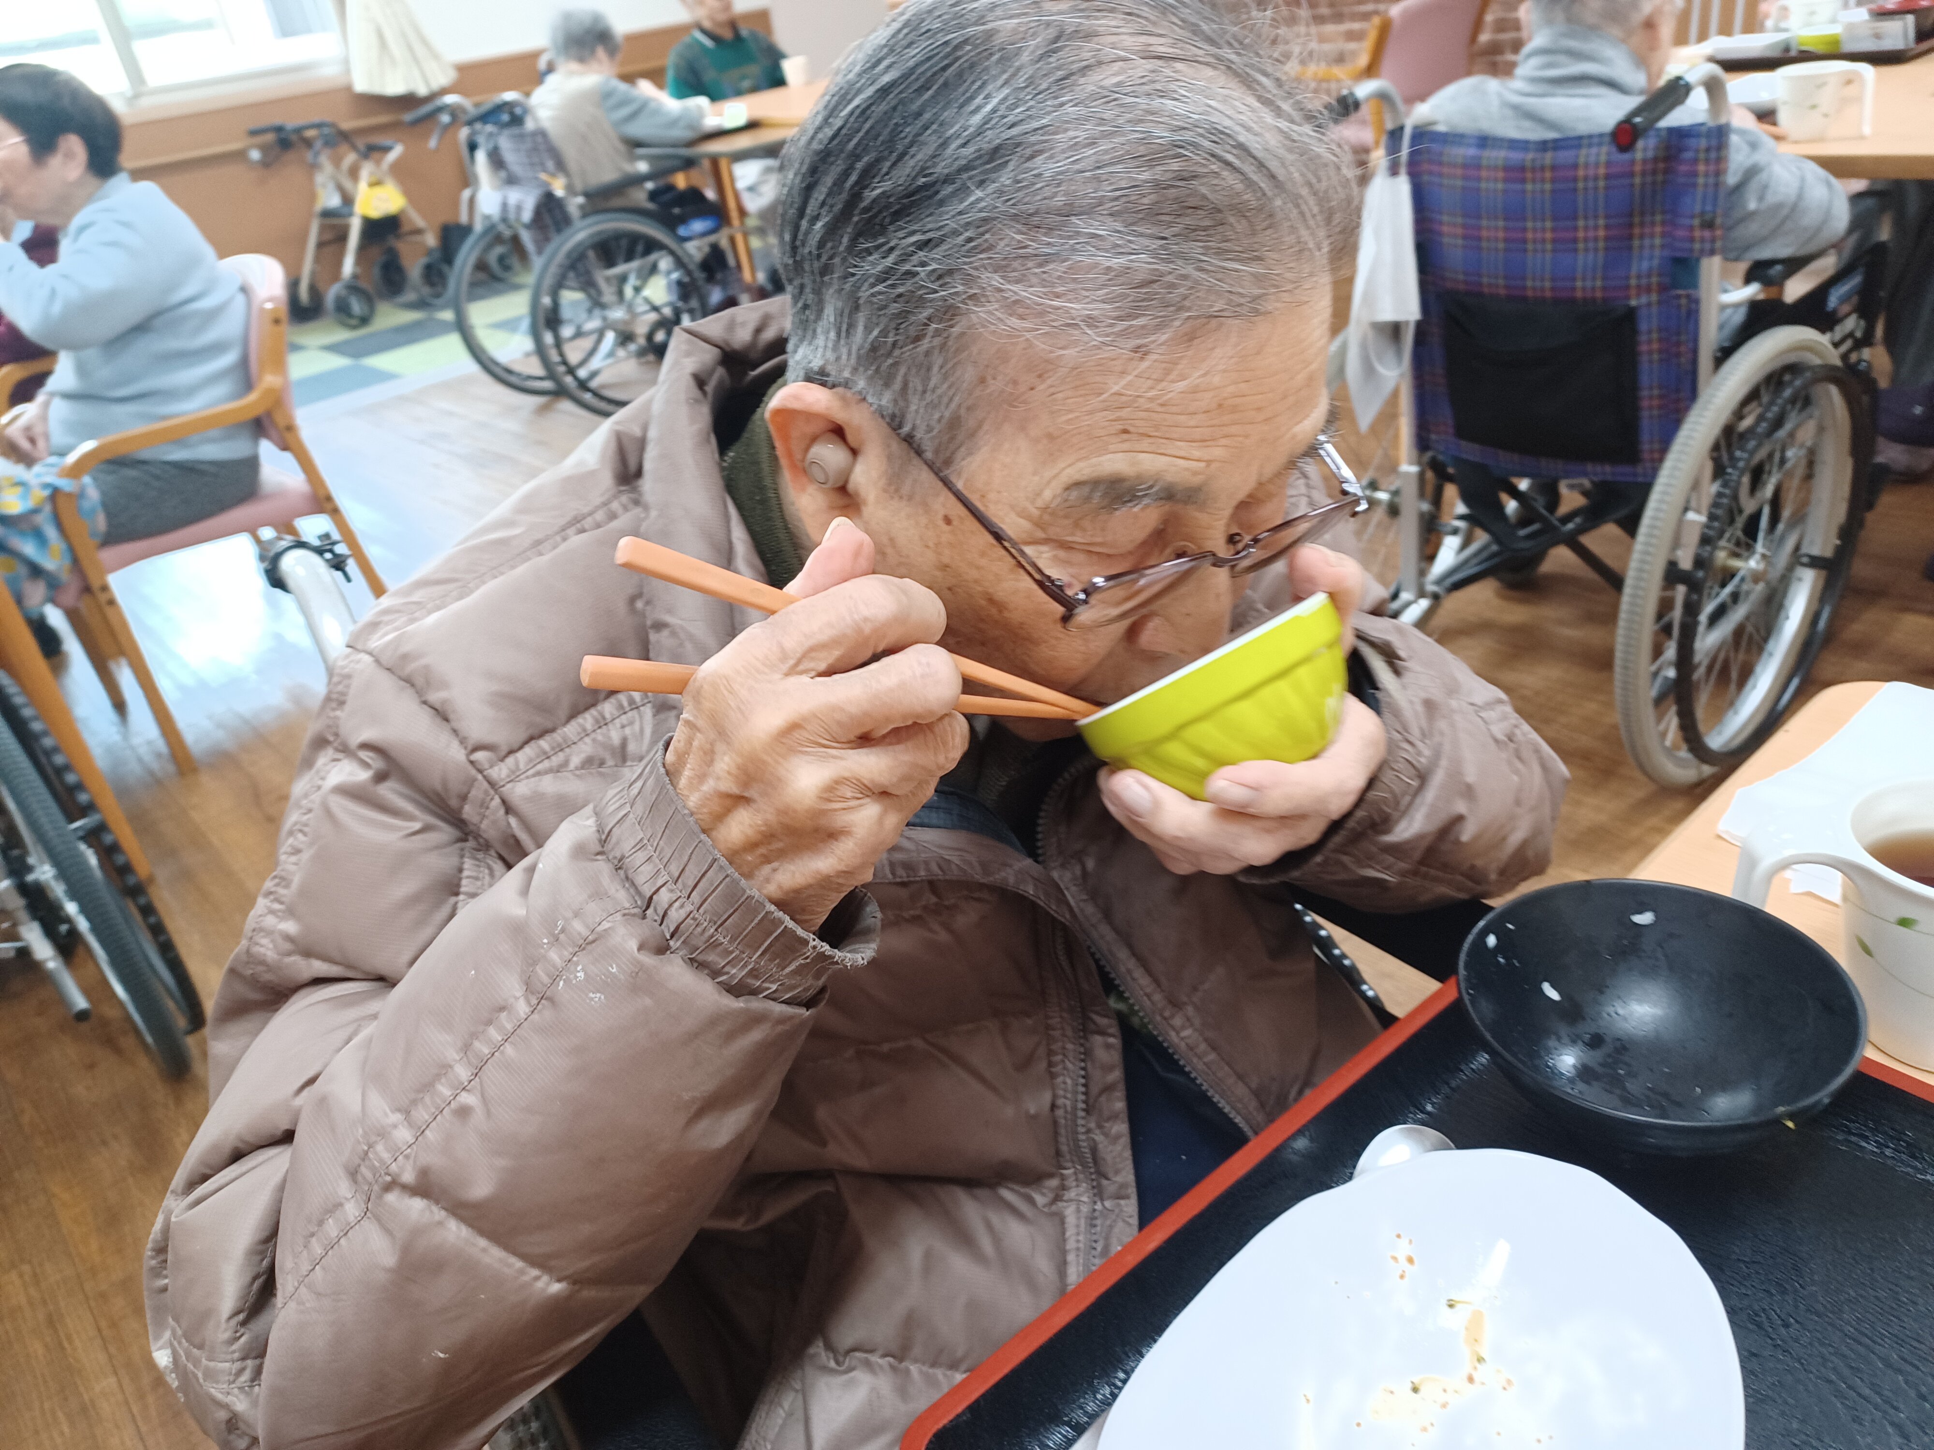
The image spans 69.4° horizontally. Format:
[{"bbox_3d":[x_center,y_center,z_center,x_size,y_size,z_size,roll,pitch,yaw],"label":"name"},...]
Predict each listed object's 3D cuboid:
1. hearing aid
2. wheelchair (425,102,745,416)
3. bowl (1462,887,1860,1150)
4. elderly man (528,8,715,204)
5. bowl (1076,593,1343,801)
[{"bbox_3d":[-0.047,-0.089,0.472,0.020,0.019,0.018,-22,57,-32],"label":"hearing aid"},{"bbox_3d":[-1.086,-1.518,4.371,1.000,0.930,0.600,-30,36,-35],"label":"wheelchair"},{"bbox_3d":[0.256,0.119,0.527,0.134,0.052,0.134,-6,29,3],"label":"bowl"},{"bbox_3d":[-1.015,-1.685,4.374,0.700,1.040,0.500,-30,36,-35],"label":"elderly man"},{"bbox_3d":[0.097,-0.001,0.498,0.104,0.052,0.104,-27,-3,2],"label":"bowl"}]

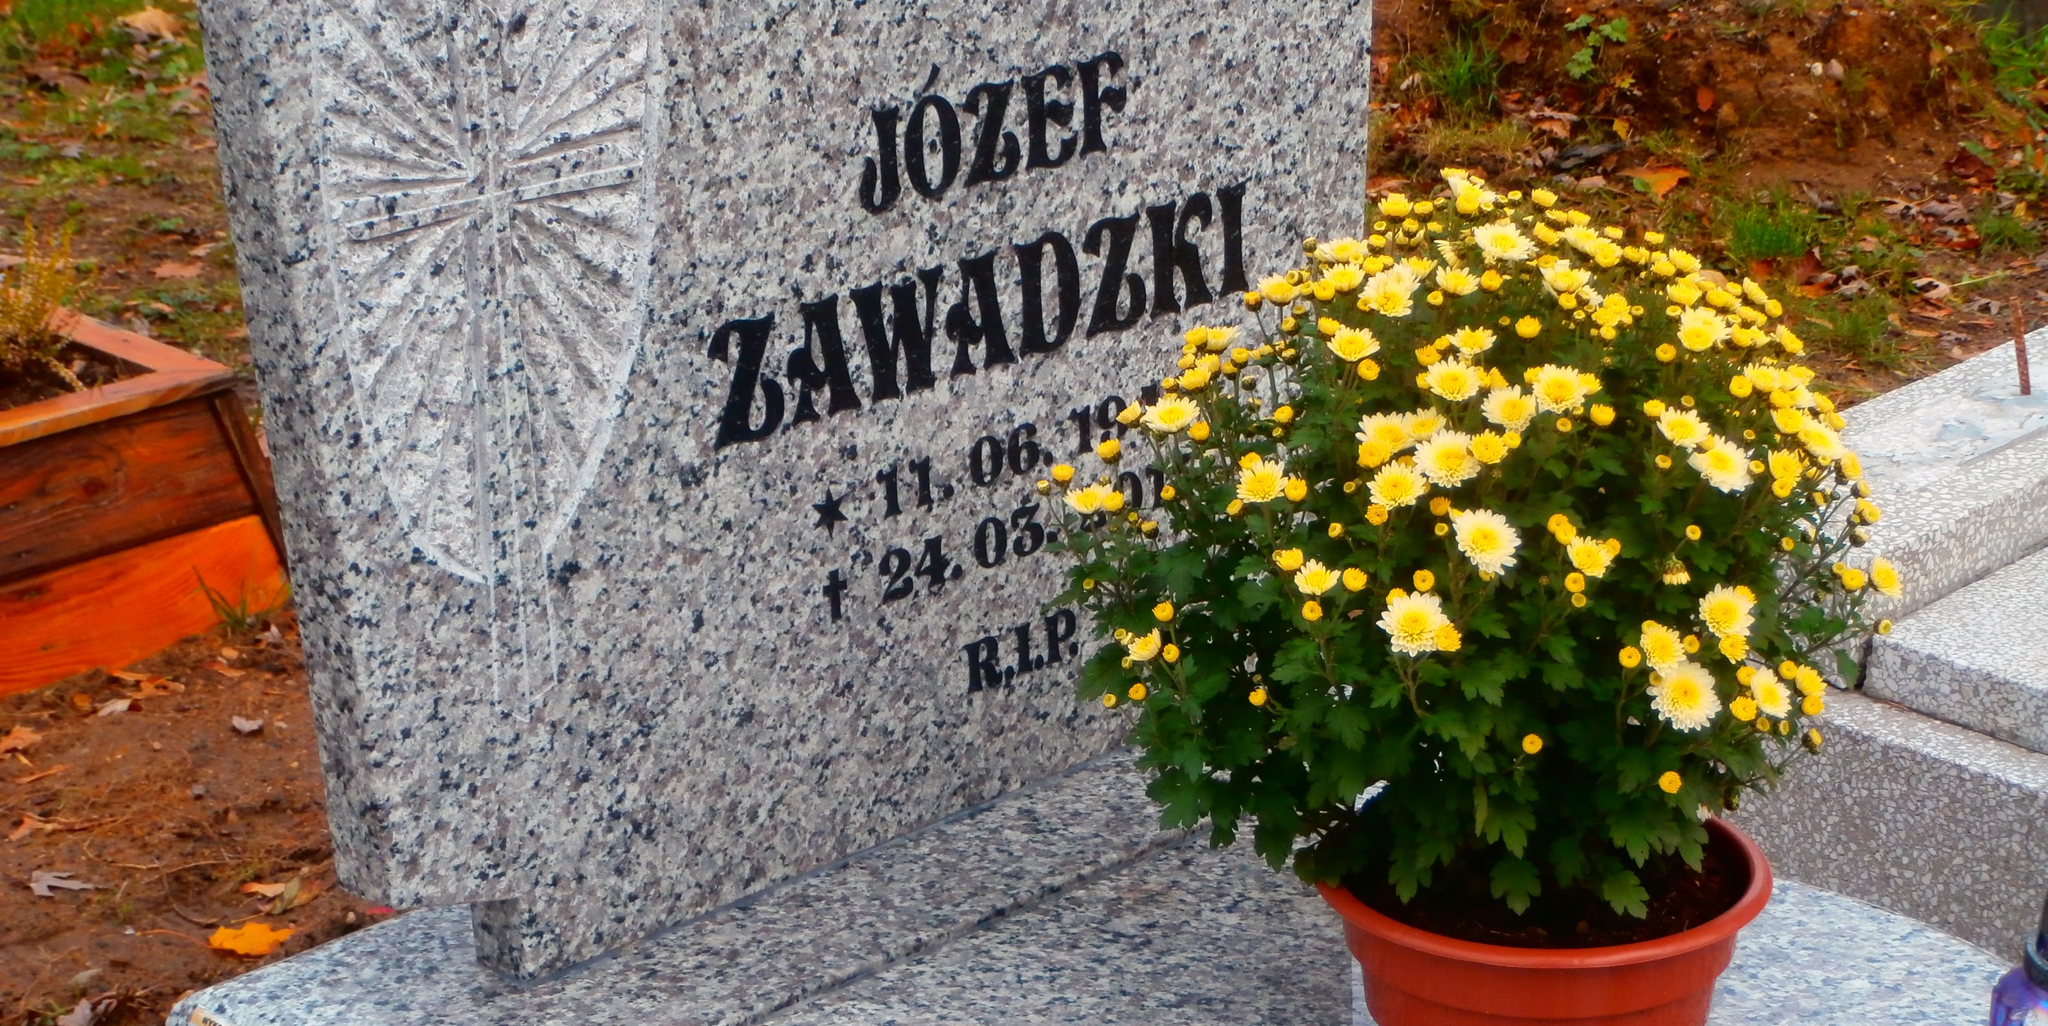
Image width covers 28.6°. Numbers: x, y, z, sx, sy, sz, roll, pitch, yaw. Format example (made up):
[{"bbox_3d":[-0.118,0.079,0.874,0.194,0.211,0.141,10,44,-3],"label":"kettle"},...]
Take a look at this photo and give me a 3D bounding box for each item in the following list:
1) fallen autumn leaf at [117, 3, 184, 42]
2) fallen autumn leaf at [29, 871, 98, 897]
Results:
[{"bbox_3d":[-1.337,-0.751,6.161,0.095,0.030,0.083,-5,21,-12],"label":"fallen autumn leaf"},{"bbox_3d":[-0.836,0.318,3.500,0.058,0.012,0.045,0,21,0],"label":"fallen autumn leaf"}]

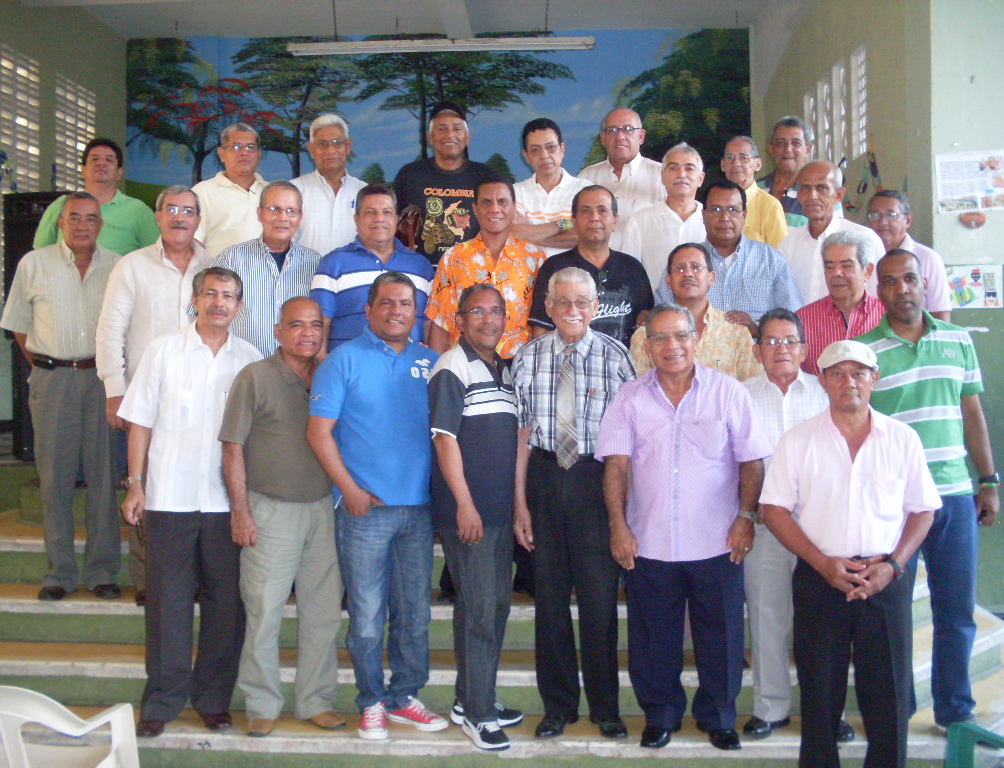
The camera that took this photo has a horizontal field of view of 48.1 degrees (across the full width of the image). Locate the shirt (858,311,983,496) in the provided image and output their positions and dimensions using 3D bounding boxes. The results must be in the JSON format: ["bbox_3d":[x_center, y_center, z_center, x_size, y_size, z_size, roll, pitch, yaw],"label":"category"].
[{"bbox_3d":[1.523,0.075,4.120,0.480,0.680,0.280,0,2,13],"label":"shirt"}]

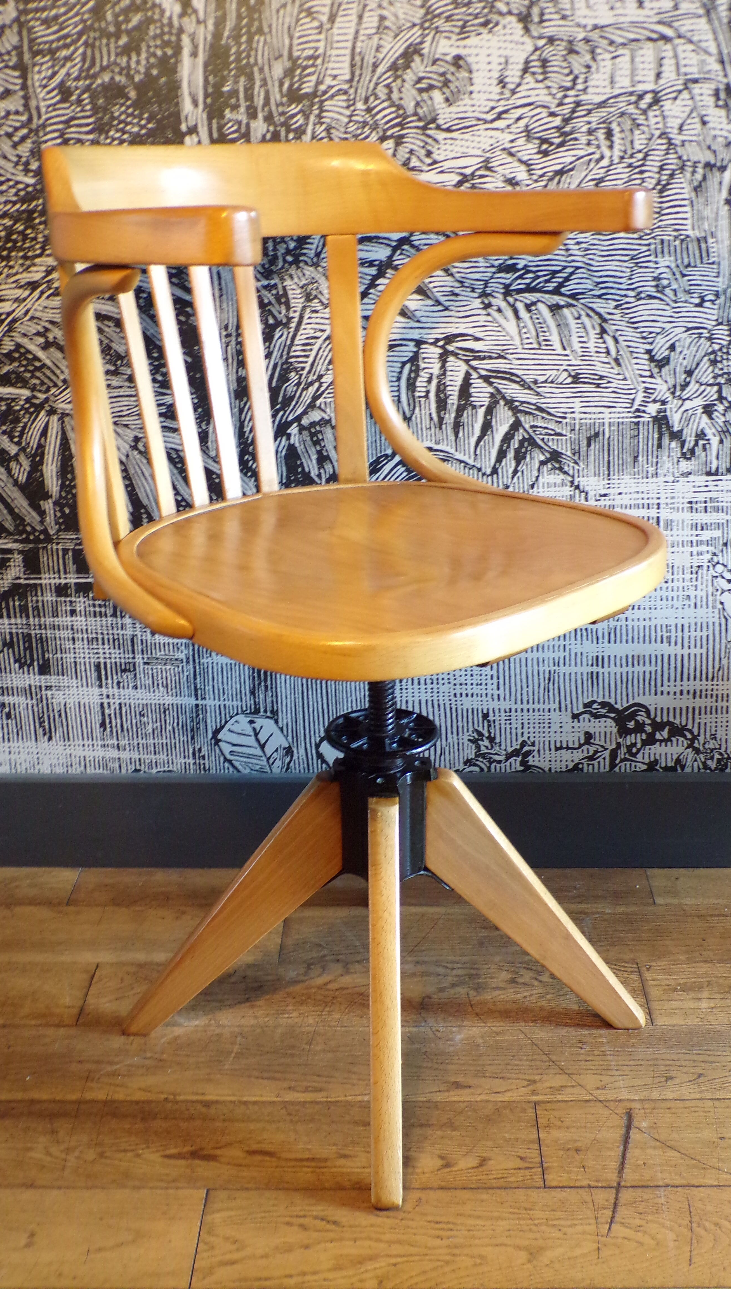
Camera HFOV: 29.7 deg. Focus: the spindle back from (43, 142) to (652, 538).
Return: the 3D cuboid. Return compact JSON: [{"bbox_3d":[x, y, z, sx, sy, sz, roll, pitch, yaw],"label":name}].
[{"bbox_3d":[-0.051,-0.264,1.234,0.414,0.336,0.493,19,28,41],"label":"spindle back"}]

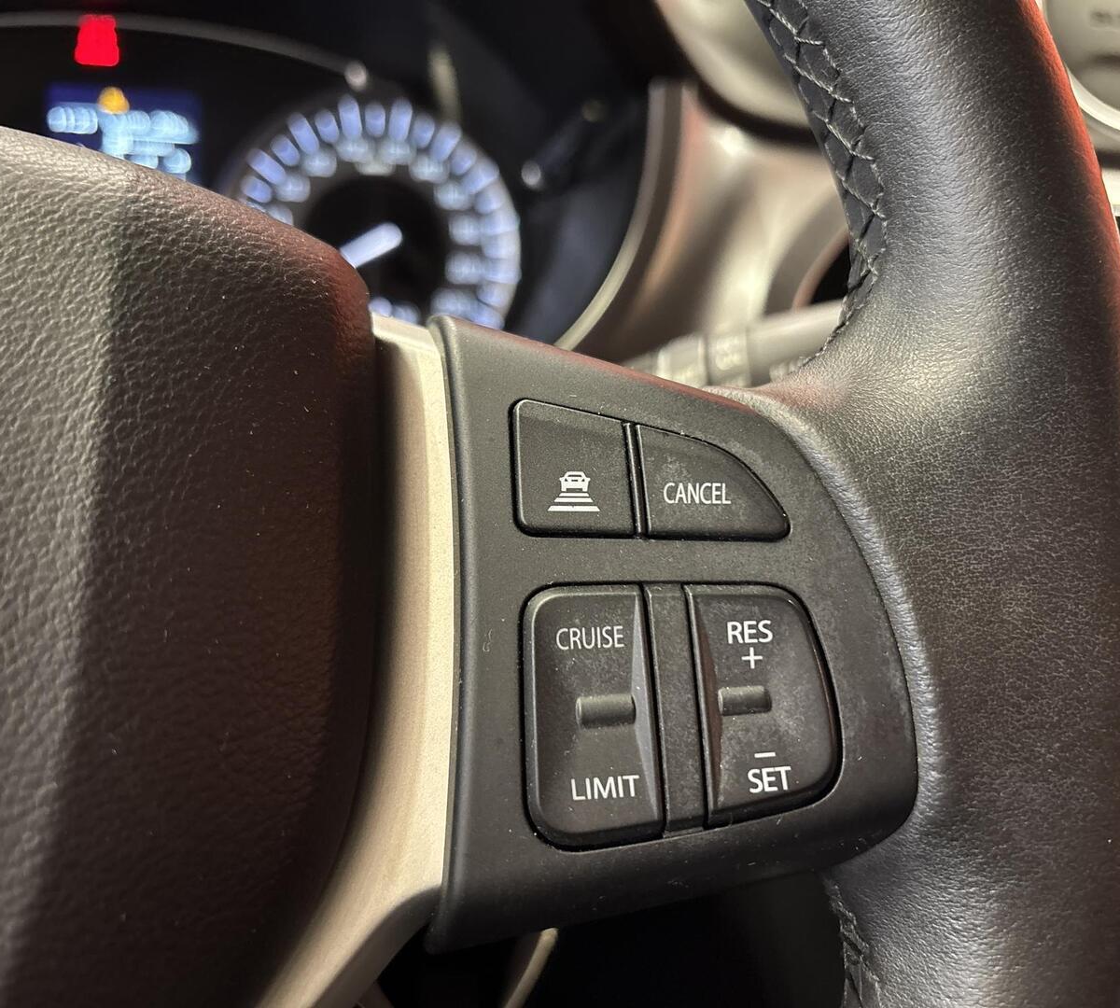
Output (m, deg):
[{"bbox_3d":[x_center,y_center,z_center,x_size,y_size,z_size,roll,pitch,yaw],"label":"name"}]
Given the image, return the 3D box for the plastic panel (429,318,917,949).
[{"bbox_3d":[0.015,0.015,0.141,0.064,0.079,0.018,-1,-10,-13],"label":"plastic panel"}]

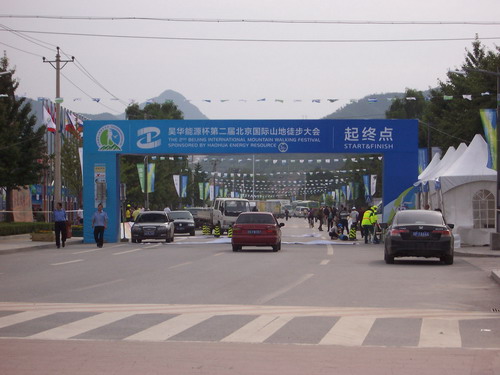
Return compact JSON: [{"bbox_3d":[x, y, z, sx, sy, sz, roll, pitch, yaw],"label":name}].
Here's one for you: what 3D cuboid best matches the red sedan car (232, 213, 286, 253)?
[{"bbox_3d":[0.310,1.600,57.000,1.700,1.430,4.300,0,-1,4],"label":"red sedan car"}]

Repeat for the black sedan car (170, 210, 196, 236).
[{"bbox_3d":[-3.920,2.060,91.000,1.680,1.430,4.450,0,-1,0],"label":"black sedan car"}]

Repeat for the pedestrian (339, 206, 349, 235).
[{"bbox_3d":[5.827,2.060,96.500,0.520,1.690,0.400,0,-1,0],"label":"pedestrian"}]

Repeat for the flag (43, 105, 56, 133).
[{"bbox_3d":[-16.194,-5.573,126.000,1.150,2.250,0.400,0,-1,-6],"label":"flag"}]

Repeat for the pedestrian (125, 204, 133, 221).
[{"bbox_3d":[-7.711,1.942,99.000,0.500,1.740,0.360,0,-1,18],"label":"pedestrian"}]

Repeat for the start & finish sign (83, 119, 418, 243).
[{"bbox_3d":[0.050,-0.260,70.100,14.900,5.470,1.400,0,-1,2],"label":"start & finish sign"}]

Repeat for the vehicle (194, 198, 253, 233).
[{"bbox_3d":[-1.630,1.820,97.700,1.850,2.200,5.600,0,-1,-19],"label":"vehicle"}]

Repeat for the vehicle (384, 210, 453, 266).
[{"bbox_3d":[4.820,1.390,44.600,1.845,1.475,4.900,0,-1,4],"label":"vehicle"}]

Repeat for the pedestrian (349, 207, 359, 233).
[{"bbox_3d":[6.145,2.005,92.000,0.500,1.740,0.360,0,-1,-9],"label":"pedestrian"}]

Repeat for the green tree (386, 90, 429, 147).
[{"bbox_3d":[11.800,-2.000,115.000,4.800,10.400,4.800,0,-1,0],"label":"green tree"}]

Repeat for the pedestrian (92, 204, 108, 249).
[{"bbox_3d":[-5.800,1.495,60.500,0.580,1.730,0.420,0,-1,8],"label":"pedestrian"}]

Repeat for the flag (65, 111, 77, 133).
[{"bbox_3d":[-14.950,-5.500,130.000,1.050,1.900,0.400,0,-1,0],"label":"flag"}]

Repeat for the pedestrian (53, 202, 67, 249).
[{"bbox_3d":[-7.340,1.459,60.200,0.520,1.740,0.360,0,-1,9],"label":"pedestrian"}]

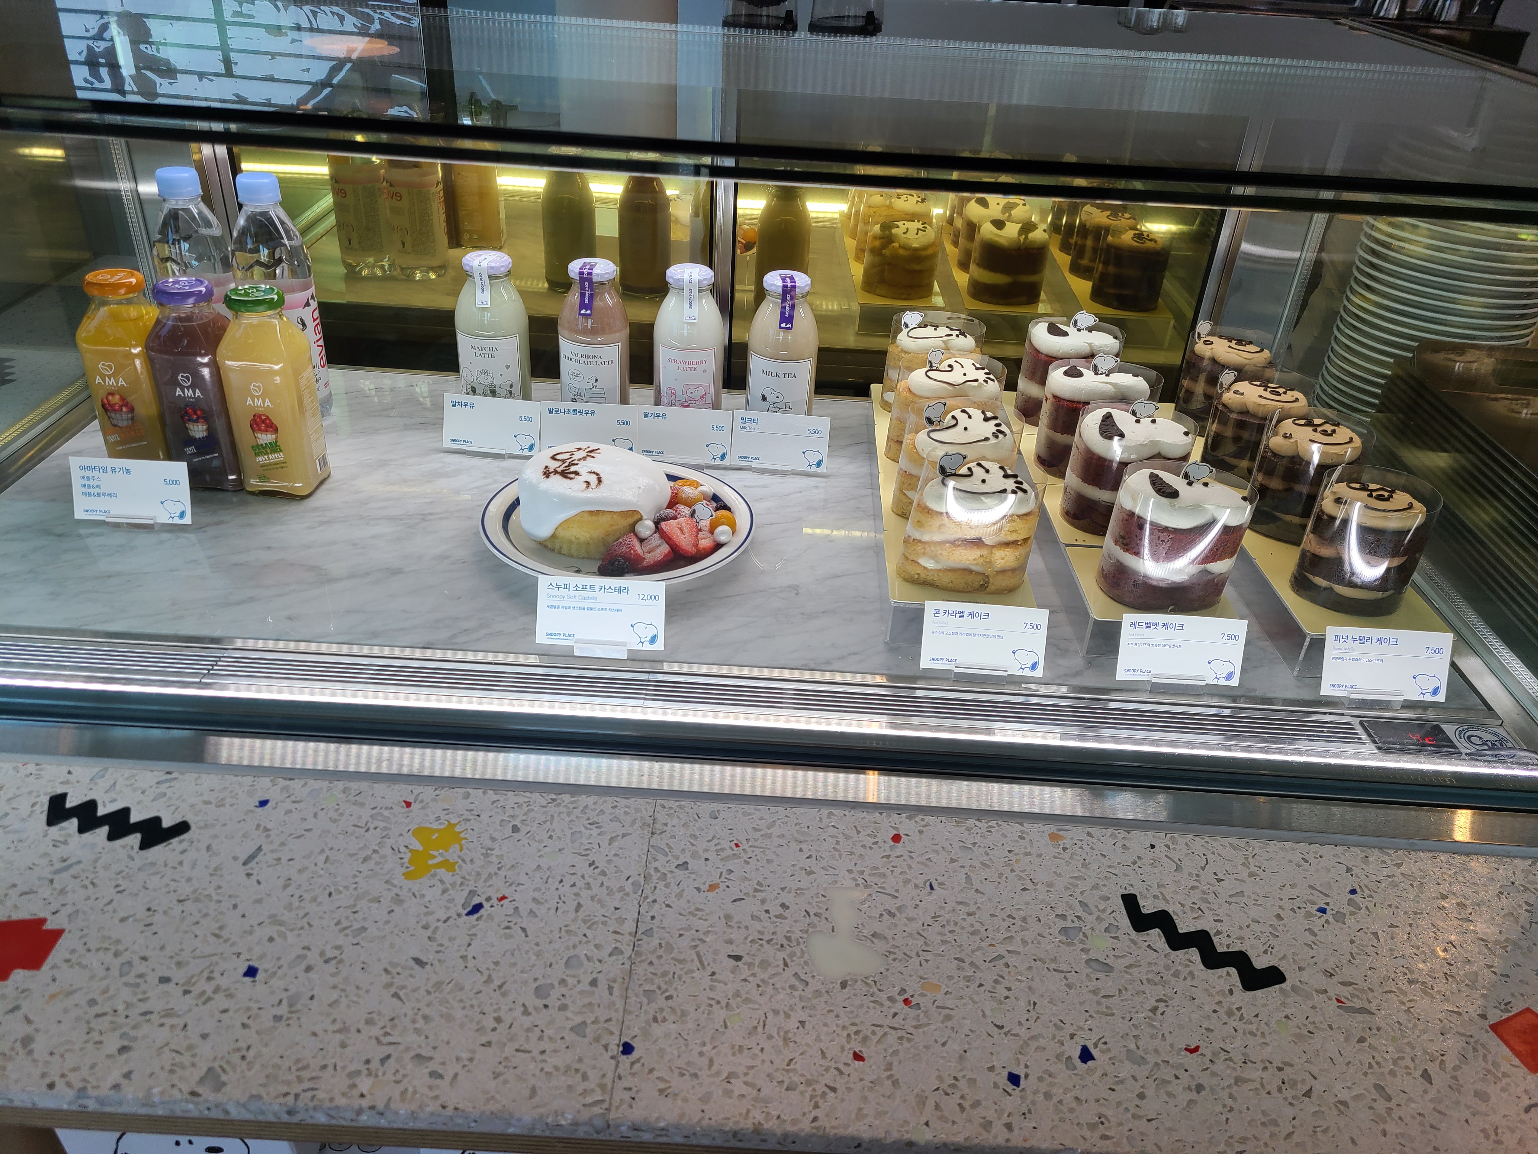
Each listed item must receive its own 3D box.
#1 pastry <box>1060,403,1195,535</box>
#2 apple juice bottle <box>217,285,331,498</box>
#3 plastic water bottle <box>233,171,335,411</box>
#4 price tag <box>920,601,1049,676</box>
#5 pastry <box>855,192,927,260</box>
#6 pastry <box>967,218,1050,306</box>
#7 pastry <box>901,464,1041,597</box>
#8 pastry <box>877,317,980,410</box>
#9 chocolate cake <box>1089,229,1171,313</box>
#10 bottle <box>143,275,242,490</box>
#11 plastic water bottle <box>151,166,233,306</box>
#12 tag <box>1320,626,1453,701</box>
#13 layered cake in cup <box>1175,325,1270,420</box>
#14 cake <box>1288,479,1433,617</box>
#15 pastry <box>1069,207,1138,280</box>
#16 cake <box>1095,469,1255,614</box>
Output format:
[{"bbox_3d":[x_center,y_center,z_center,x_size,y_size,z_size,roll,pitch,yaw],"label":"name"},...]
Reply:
[{"bbox_3d":[0.282,-0.085,0.910,0.091,0.084,0.077,4,32,0],"label":"pastry"},{"bbox_3d":[-0.406,-0.152,0.946,0.059,0.167,0.059,2,32,-3],"label":"apple juice bottle"},{"bbox_3d":[-0.444,-0.250,1.046,0.067,0.216,0.067,4,32,0],"label":"plastic water bottle"},{"bbox_3d":[0.145,0.044,0.779,0.084,0.048,0.009,4,8,1],"label":"price tag"},{"bbox_3d":[0.163,-0.444,1.492,0.092,0.084,0.072,3,32,0],"label":"pastry"},{"bbox_3d":[0.292,-0.382,1.403,0.092,0.084,0.072,3,32,0],"label":"pastry"},{"bbox_3d":[0.143,-0.038,0.826,0.098,0.078,0.071,4,32,0],"label":"pastry"},{"bbox_3d":[0.155,-0.200,1.093,0.092,0.084,0.072,3,32,0],"label":"pastry"},{"bbox_3d":[0.437,-0.366,1.390,0.079,0.077,0.076,4,32,0],"label":"chocolate cake"},{"bbox_3d":[-0.465,-0.158,0.951,0.059,0.167,0.059,2,32,-3],"label":"bottle"},{"bbox_3d":[-0.513,-0.255,1.046,0.067,0.216,0.067,4,32,0],"label":"plastic water bottle"},{"bbox_3d":[0.424,0.060,0.793,0.087,0.049,0.008,3,9,0],"label":"tag"},{"bbox_3d":[0.430,-0.183,1.085,0.081,0.084,0.075,4,32,0],"label":"layered cake in cup"},{"bbox_3d":[0.427,-0.023,0.833,0.079,0.075,0.075,4,32,0],"label":"cake"},{"bbox_3d":[0.438,-0.427,1.490,0.087,0.084,0.072,3,32,0],"label":"pastry"},{"bbox_3d":[0.290,-0.030,0.828,0.092,0.084,0.072,3,32,0],"label":"cake"}]

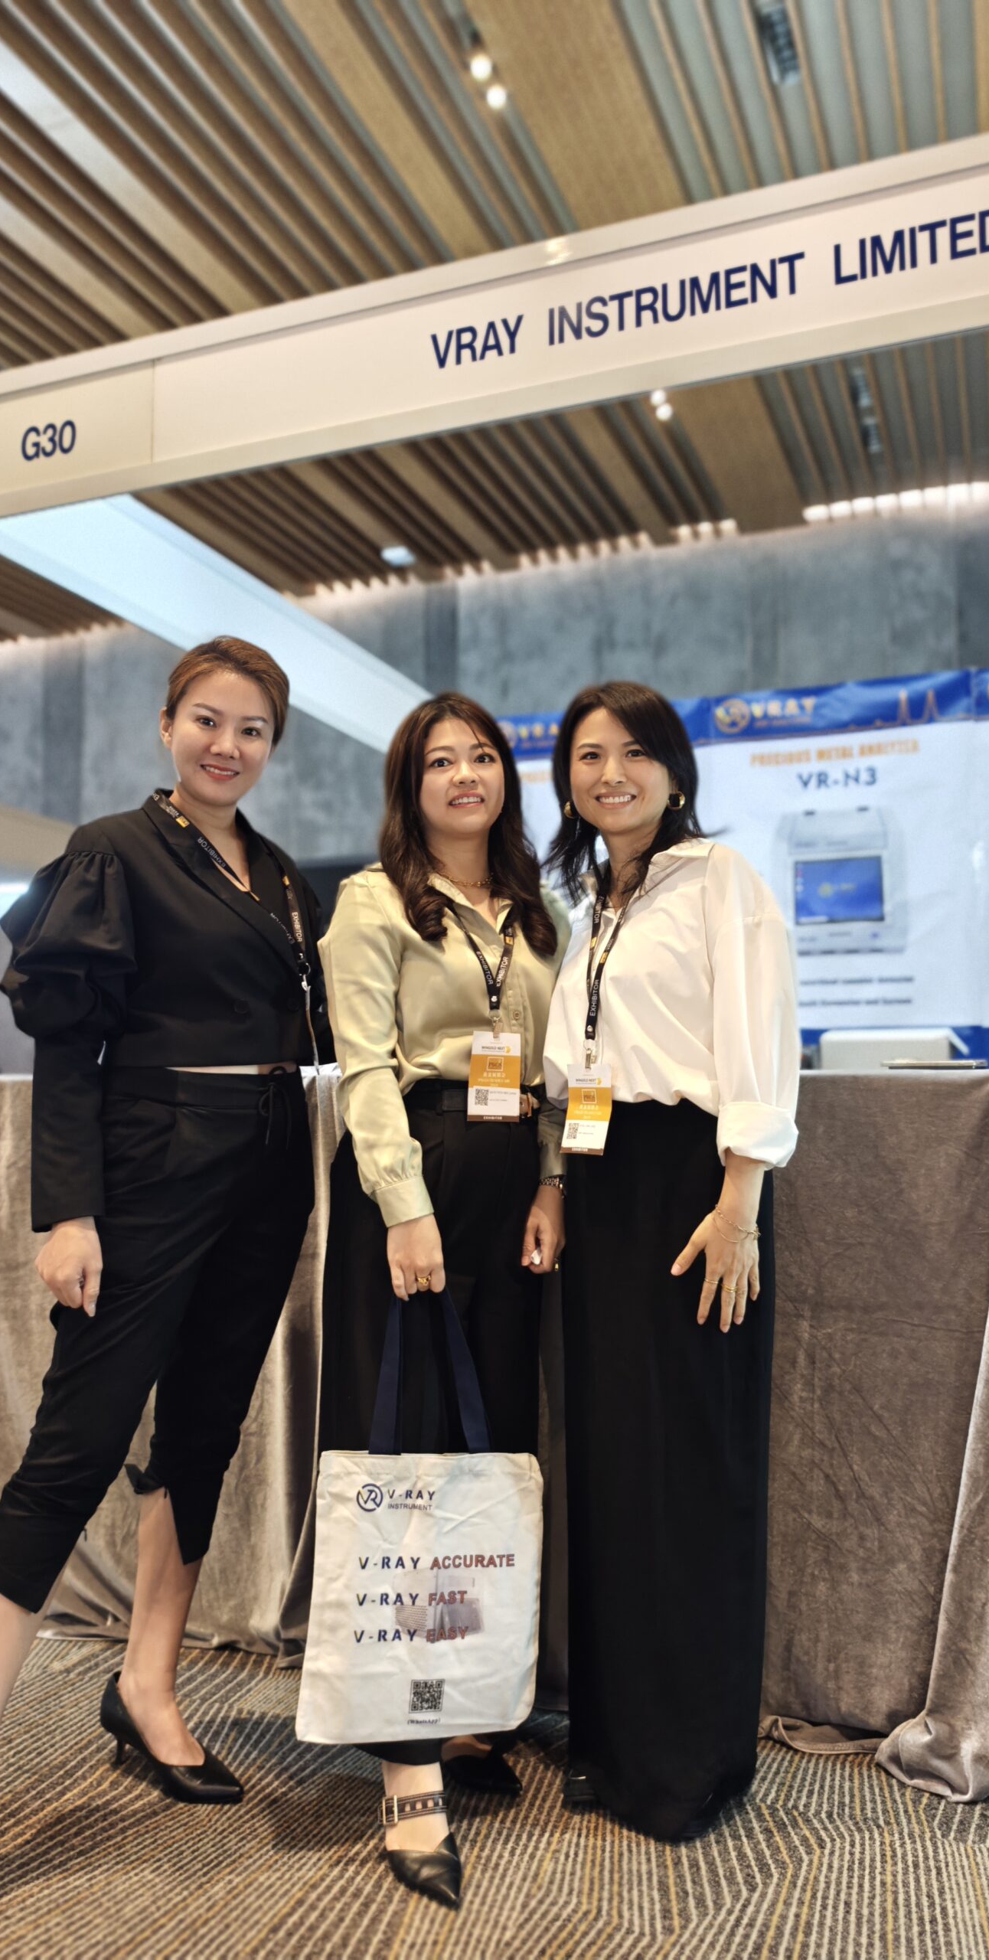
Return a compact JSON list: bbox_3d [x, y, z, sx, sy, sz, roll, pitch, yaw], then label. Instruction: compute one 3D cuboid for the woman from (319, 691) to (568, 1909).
[{"bbox_3d":[-0.066,0.363,1.859,0.410,1.580,0.350,2,-5,-28],"label":"woman"}]

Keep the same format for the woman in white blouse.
[{"bbox_3d":[0.239,0.355,1.909,0.430,1.600,0.340,-3,-5,30],"label":"woman in white blouse"}]

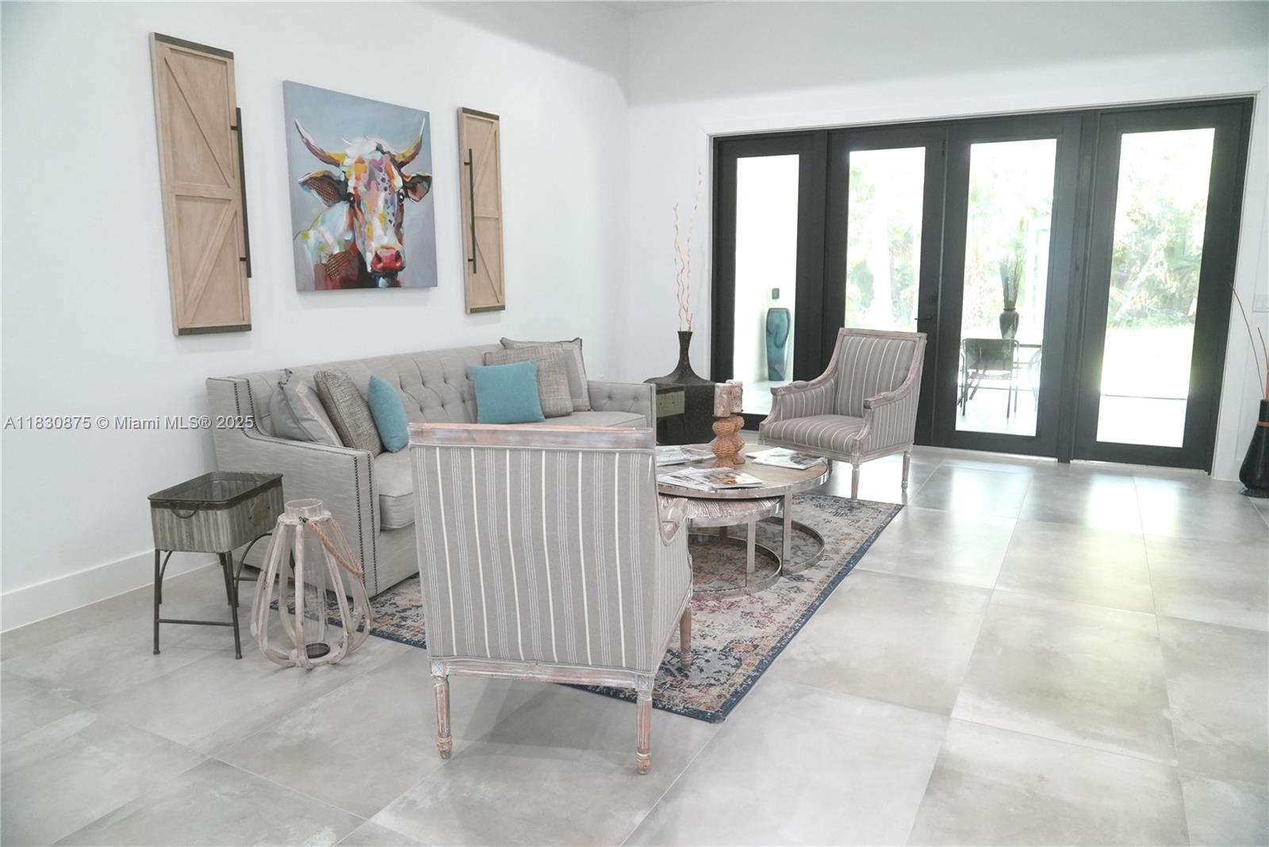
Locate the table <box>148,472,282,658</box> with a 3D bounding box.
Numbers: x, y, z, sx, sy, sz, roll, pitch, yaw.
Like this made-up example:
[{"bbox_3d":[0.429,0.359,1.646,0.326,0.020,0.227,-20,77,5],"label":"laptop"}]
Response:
[{"bbox_3d":[-1.548,0.514,3.213,0.320,0.570,0.440,1,10,5],"label":"table"}]

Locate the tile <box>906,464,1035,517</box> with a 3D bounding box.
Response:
[{"bbox_3d":[2.166,0.426,5.397,0.605,0.012,1.215,5,11,28],"label":"tile"}]

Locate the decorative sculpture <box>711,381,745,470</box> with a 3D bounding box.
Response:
[{"bbox_3d":[0.473,0.000,4.214,0.130,0.410,0.243,6,12,33],"label":"decorative sculpture"}]

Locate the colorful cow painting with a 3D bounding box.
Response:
[{"bbox_3d":[-1.476,-1.260,4.674,0.035,1.017,1.030,5,11,28],"label":"colorful cow painting"}]

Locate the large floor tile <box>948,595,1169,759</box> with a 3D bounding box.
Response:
[{"bbox_3d":[1.509,0.834,2.957,0.599,0.012,1.197,5,11,28],"label":"large floor tile"}]

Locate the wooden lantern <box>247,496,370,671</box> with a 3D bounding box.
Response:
[{"bbox_3d":[-1.161,0.561,3.014,0.405,0.570,0.405,5,11,28],"label":"wooden lantern"}]

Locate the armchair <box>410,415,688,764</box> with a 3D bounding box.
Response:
[{"bbox_3d":[-0.217,0.421,2.544,0.740,0.965,0.737,1,10,8],"label":"armchair"}]

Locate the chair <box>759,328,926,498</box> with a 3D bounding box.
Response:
[{"bbox_3d":[1.301,-0.062,5.274,0.737,0.965,0.740,-8,12,-38],"label":"chair"}]

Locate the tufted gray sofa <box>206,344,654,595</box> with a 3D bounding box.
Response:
[{"bbox_3d":[-0.911,0.076,4.835,0.990,0.900,2.590,5,11,28],"label":"tufted gray sofa"}]

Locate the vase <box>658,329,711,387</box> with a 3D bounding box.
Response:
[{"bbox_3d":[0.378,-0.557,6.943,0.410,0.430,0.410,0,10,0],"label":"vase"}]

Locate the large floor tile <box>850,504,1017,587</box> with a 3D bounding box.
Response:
[{"bbox_3d":[1.583,0.611,4.342,0.605,0.012,1.215,5,11,28],"label":"large floor tile"}]

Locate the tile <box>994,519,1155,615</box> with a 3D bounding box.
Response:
[{"bbox_3d":[2.079,0.651,3.993,0.599,0.012,1.197,5,11,28],"label":"tile"}]

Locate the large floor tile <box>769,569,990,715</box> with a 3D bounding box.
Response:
[{"bbox_3d":[0.982,0.789,3.238,0.599,0.012,1.197,5,11,28],"label":"large floor tile"}]

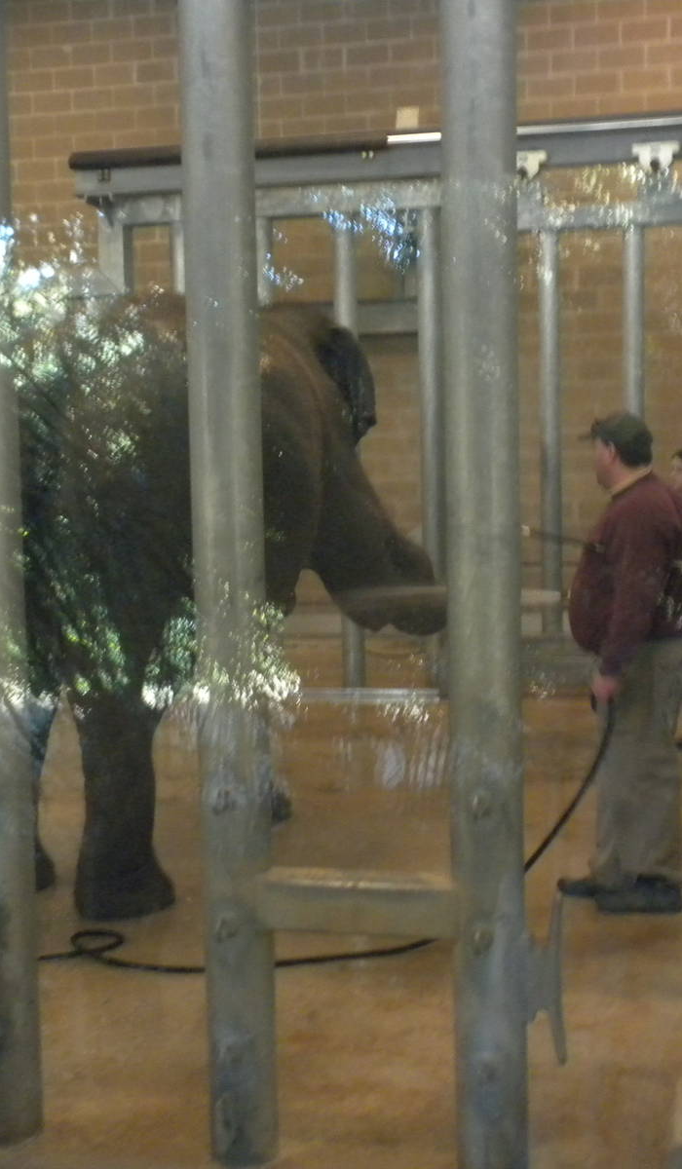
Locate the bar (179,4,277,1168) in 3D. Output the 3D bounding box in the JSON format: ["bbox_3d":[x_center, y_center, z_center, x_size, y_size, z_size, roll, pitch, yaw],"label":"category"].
[{"bbox_3d":[-0.265,-0.169,3.933,0.170,3.100,0.170,0,5,13],"label":"bar"}]

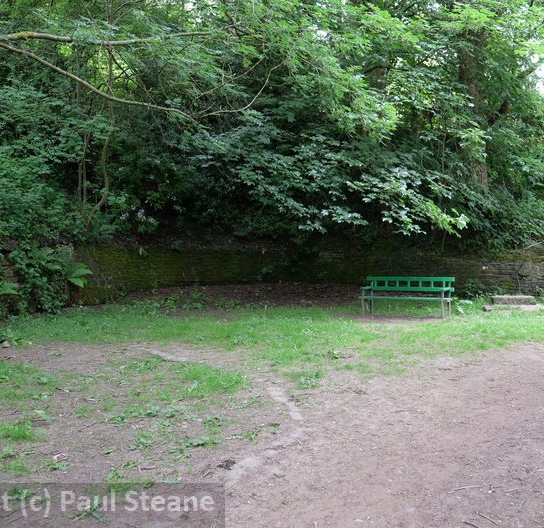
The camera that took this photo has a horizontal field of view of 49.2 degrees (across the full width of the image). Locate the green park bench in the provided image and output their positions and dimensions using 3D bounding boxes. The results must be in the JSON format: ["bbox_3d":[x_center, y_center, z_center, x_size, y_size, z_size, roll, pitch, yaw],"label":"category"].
[{"bbox_3d":[2.841,0.709,12.500,1.920,0.830,0.540,0,1,27],"label":"green park bench"}]

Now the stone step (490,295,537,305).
[{"bbox_3d":[5.712,0.863,14.050,0.960,0.190,0.380,0,1,14],"label":"stone step"}]

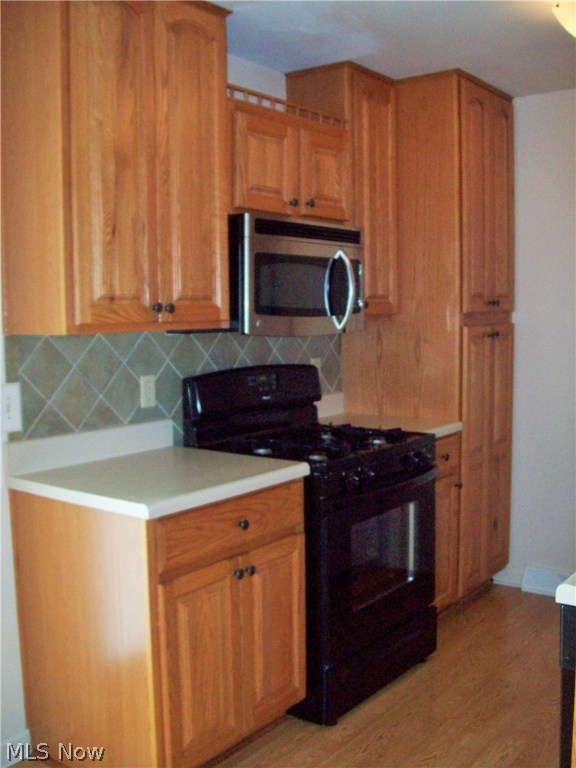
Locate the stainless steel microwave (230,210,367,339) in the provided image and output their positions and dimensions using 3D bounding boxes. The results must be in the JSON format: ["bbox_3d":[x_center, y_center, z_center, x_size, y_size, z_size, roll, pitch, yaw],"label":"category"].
[{"bbox_3d":[-0.054,-0.418,3.188,0.395,0.425,0.758,3,7,38],"label":"stainless steel microwave"}]

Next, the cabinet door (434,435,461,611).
[{"bbox_3d":[0.641,0.614,3.477,0.030,0.775,0.364,3,7,38],"label":"cabinet door"}]

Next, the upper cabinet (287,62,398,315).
[{"bbox_3d":[0.257,-0.827,3.614,0.322,1.068,0.394,3,7,38],"label":"upper cabinet"}]

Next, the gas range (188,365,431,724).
[{"bbox_3d":[0.113,0.538,3.156,0.700,1.180,0.761,3,7,38],"label":"gas range"}]

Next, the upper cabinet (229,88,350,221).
[{"bbox_3d":[-0.094,-0.840,3.163,0.325,0.390,0.748,3,7,38],"label":"upper cabinet"}]

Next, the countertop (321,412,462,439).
[{"bbox_3d":[0.406,0.191,3.615,0.645,0.041,0.371,3,7,38],"label":"countertop"}]

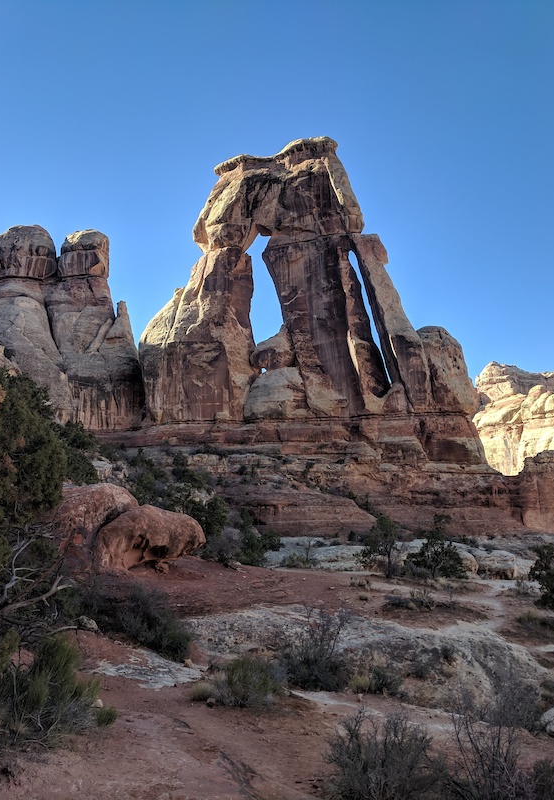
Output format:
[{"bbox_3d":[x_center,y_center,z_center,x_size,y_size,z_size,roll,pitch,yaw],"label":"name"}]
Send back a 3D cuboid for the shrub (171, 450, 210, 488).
[{"bbox_3d":[-6.334,5.089,44.000,2.750,2.600,2.500,0,-9,0],"label":"shrub"}]

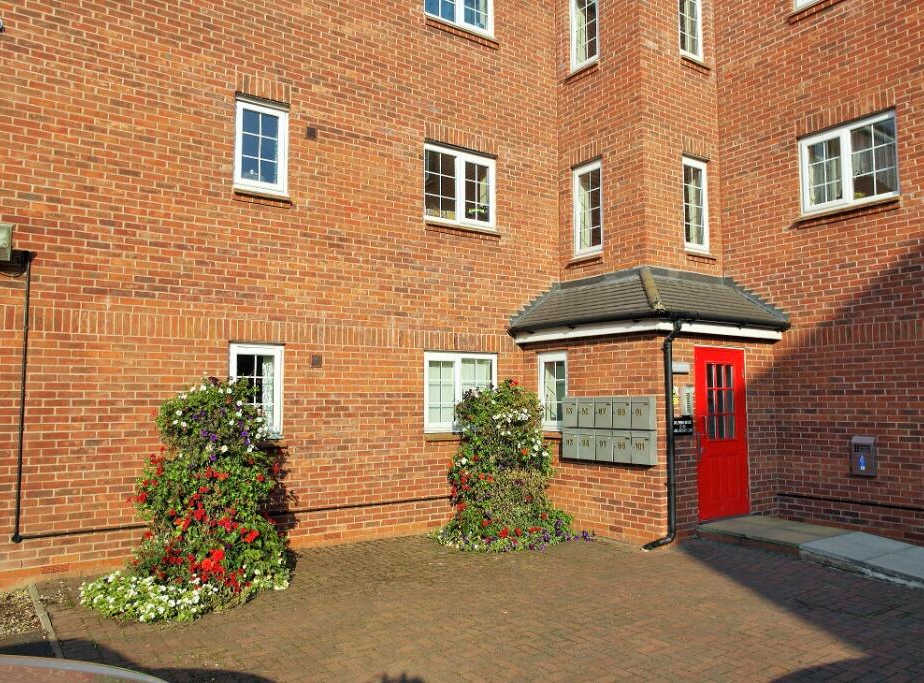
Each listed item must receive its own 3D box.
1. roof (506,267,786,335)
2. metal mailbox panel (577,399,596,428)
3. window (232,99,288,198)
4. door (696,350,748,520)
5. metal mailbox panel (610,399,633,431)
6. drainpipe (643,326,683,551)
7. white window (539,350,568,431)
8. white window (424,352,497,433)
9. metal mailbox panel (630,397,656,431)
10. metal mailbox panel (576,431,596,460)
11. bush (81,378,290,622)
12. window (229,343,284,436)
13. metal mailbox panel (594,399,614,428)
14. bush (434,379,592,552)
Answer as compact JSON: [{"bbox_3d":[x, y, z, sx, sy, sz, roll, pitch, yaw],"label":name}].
[{"bbox_3d":[2.435,-0.505,9.036,2.600,0.850,2.550,3,-6,-35],"label":"roof"},{"bbox_3d":[1.537,0.865,8.271,0.110,0.362,0.282,3,-6,-35],"label":"metal mailbox panel"},{"bbox_3d":[-2.223,-2.162,7.567,0.600,1.050,0.100,3,-6,-35],"label":"window"},{"bbox_3d":[3.135,1.088,8.220,0.970,2.020,0.070,3,-6,-35],"label":"door"},{"bbox_3d":[1.868,0.834,7.872,0.110,0.378,0.278,3,-6,-35],"label":"metal mailbox panel"},{"bbox_3d":[2.160,1.009,7.364,0.420,2.480,0.190,-1,-5,10],"label":"drainpipe"},{"bbox_3d":[1.220,0.669,9.007,0.090,1.020,0.540,3,-6,-35],"label":"white window"},{"bbox_3d":[-0.002,0.659,8.871,1.150,1.040,0.100,3,-6,-35],"label":"white window"},{"bbox_3d":[2.027,0.814,7.644,0.110,0.378,0.278,3,-6,-35],"label":"metal mailbox panel"},{"bbox_3d":[1.553,1.248,8.295,0.110,0.375,0.278,3,-6,-35],"label":"metal mailbox panel"},{"bbox_3d":[-2.338,1.234,5.997,1.600,1.840,1.500,3,-6,-35],"label":"bush"},{"bbox_3d":[-2.212,0.532,7.350,0.600,1.040,0.100,3,-6,-35],"label":"window"},{"bbox_3d":[1.699,0.842,8.038,0.110,0.362,0.282,3,-6,-35],"label":"metal mailbox panel"},{"bbox_3d":[0.576,1.377,8.088,1.650,1.840,1.380,3,-6,-35],"label":"bush"}]

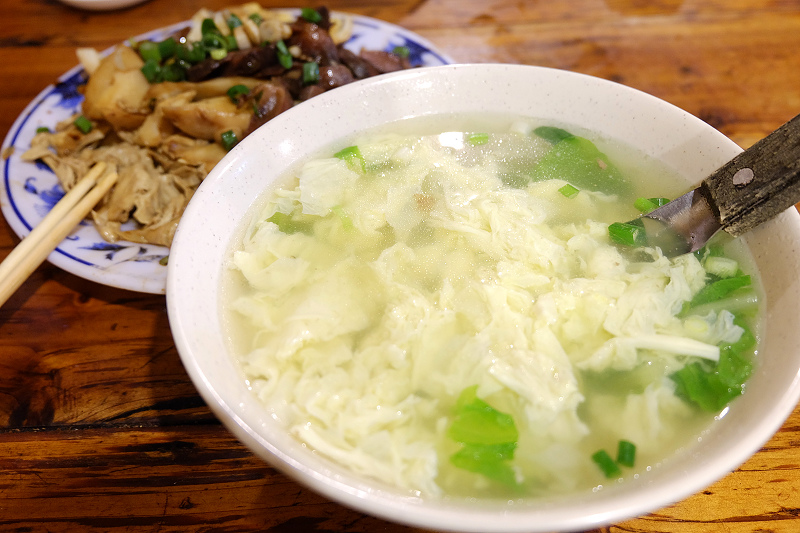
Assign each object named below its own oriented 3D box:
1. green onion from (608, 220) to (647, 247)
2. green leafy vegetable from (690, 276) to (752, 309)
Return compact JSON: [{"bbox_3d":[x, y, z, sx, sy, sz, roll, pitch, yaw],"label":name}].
[{"bbox_3d":[0.078,-0.011,0.228,0.011,0.005,0.007,10,47,13],"label":"green onion"},{"bbox_3d":[0.101,0.008,0.210,0.020,0.004,0.005,-20,48,-15],"label":"green leafy vegetable"}]

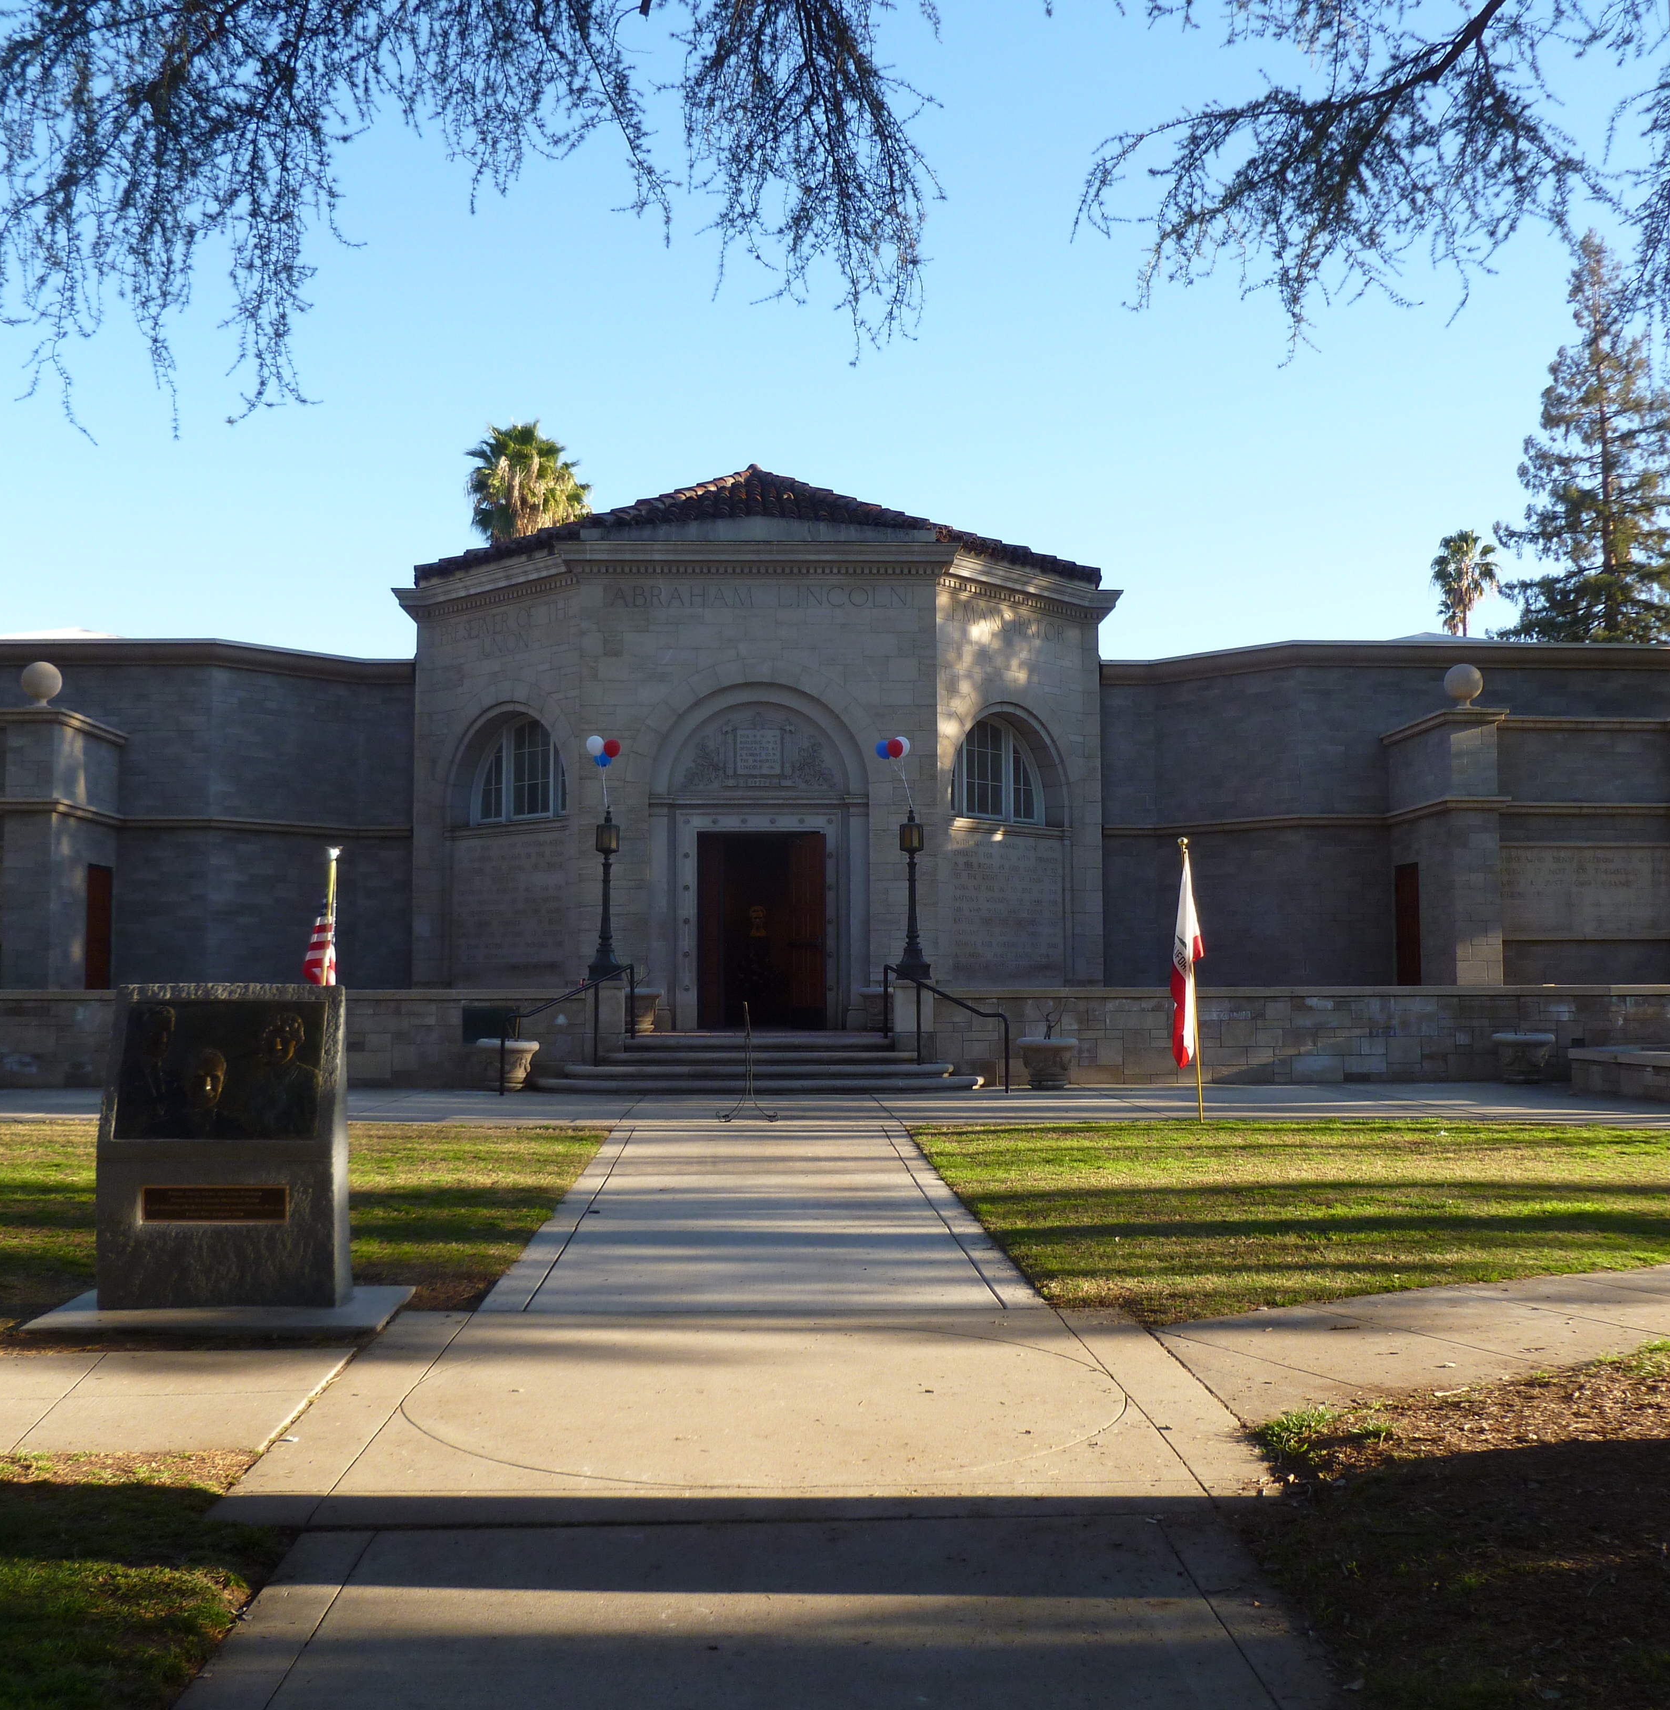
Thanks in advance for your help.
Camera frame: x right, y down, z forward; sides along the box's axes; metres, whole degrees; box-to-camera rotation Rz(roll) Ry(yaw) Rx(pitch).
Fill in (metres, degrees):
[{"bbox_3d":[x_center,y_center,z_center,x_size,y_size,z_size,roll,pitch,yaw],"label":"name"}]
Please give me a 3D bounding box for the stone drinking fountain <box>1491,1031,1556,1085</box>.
[{"bbox_3d":[7.875,2.324,21.121,0.710,0.600,0.710,0,-4,-2],"label":"stone drinking fountain"}]

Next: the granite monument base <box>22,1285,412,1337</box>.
[{"bbox_3d":[-2.469,1.881,7.561,1.370,0.055,0.970,0,-4,-4],"label":"granite monument base"}]

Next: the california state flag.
[{"bbox_3d":[2.929,0.859,15.330,0.270,1.780,0.200,0,-4,-2],"label":"california state flag"}]

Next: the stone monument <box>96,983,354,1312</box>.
[{"bbox_3d":[-2.534,1.203,7.731,0.972,1.330,0.310,0,-4,-4],"label":"stone monument"}]

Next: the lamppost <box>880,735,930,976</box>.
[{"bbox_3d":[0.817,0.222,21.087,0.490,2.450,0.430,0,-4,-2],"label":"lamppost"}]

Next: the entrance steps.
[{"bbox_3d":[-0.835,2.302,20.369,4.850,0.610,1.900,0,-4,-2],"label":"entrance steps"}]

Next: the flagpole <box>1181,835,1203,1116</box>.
[{"bbox_3d":[2.980,1.031,15.334,0.090,2.380,0.090,-2,-4,-2],"label":"flagpole"}]

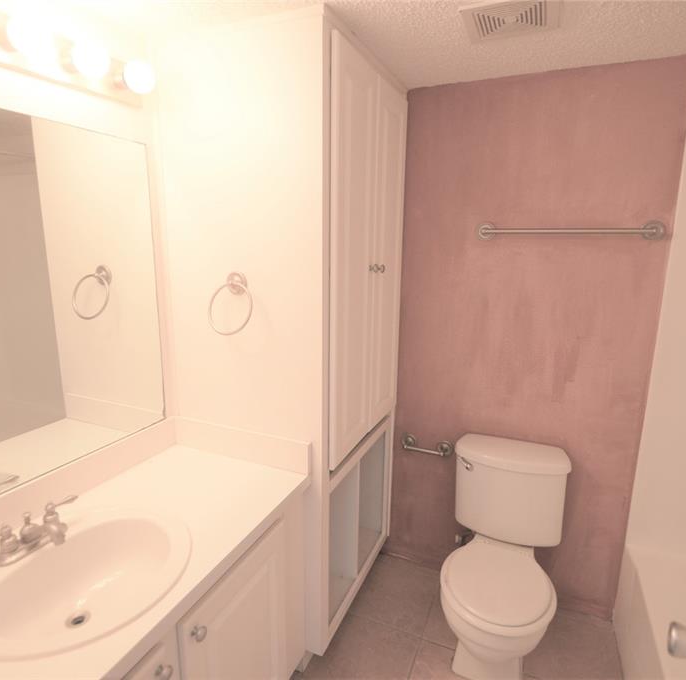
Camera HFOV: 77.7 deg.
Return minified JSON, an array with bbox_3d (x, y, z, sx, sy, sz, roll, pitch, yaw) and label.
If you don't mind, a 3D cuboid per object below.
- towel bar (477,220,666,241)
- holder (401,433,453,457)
[{"bbox_3d":[0.833,-0.410,1.600,0.628,0.066,0.070,6,12,23],"label":"towel bar"},{"bbox_3d":[0.382,0.502,1.982,0.236,0.067,0.070,6,12,23],"label":"holder"}]

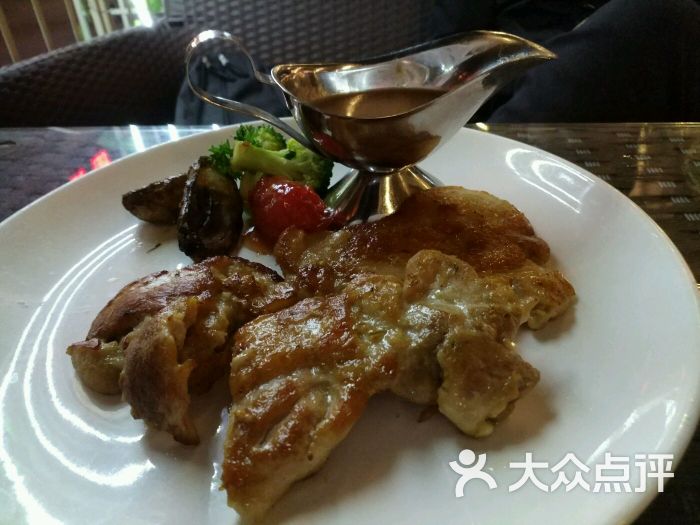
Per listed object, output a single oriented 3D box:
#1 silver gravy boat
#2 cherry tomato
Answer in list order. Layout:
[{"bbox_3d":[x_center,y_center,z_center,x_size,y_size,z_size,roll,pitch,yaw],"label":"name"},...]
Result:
[{"bbox_3d":[0.012,-0.071,0.261,0.167,0.083,0.072,-4,36,-2],"label":"silver gravy boat"},{"bbox_3d":[-0.027,-0.024,0.244,0.035,0.029,0.032,-7,36,-6],"label":"cherry tomato"}]

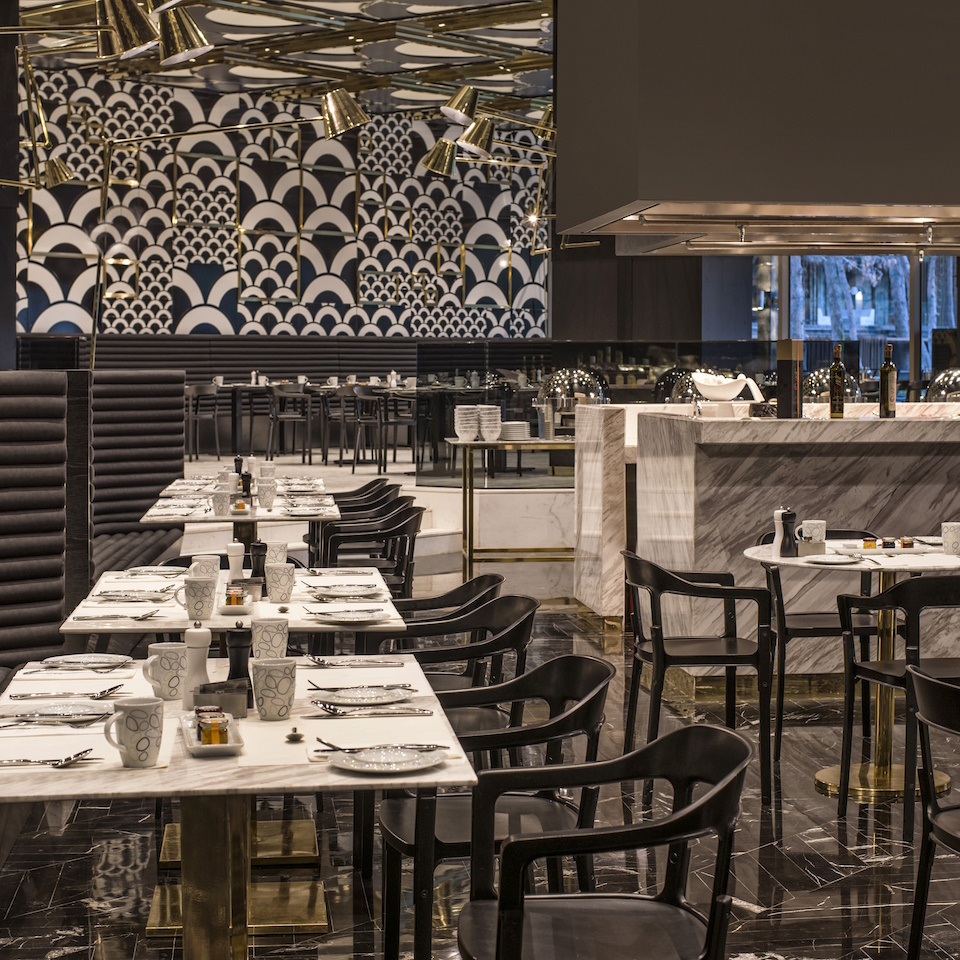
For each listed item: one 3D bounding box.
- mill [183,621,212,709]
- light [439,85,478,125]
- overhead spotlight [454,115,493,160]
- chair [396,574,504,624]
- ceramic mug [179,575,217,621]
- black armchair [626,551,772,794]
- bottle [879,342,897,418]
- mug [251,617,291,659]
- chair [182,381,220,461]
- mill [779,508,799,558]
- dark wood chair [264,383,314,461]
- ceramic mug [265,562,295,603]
[{"bbox_3d":[-0.505,0.333,3.582,0.054,0.156,0.054,0,3,0],"label":"mill"},{"bbox_3d":[-0.118,-2.308,12.300,0.235,0.190,0.235,29,-4,-13],"label":"light"},{"bbox_3d":[-0.029,-2.146,12.500,0.230,0.220,0.230,20,-2,0],"label":"overhead spotlight"},{"bbox_3d":[-0.158,0.661,5.659,0.480,0.760,0.530,-1,3,-6],"label":"chair"},{"bbox_3d":[-0.675,0.282,4.731,0.100,0.096,0.075,-1,3,-14],"label":"ceramic mug"},{"bbox_3d":[0.654,0.602,6.292,0.455,0.765,0.525,0,3,-5],"label":"black armchair"},{"bbox_3d":[1.709,-0.415,8.380,0.071,0.314,0.071,0,3,0],"label":"bottle"},{"bbox_3d":[-0.425,0.334,4.059,0.080,0.097,0.100,-1,3,-3],"label":"mug"},{"bbox_3d":[-2.862,-0.565,19.628,0.480,0.760,0.530,2,4,40],"label":"chair"},{"bbox_3d":[0.960,0.162,6.212,0.053,0.151,0.053,0,3,0],"label":"mill"},{"bbox_3d":[-1.819,-0.537,18.979,0.480,0.760,0.530,-1,3,-15],"label":"dark wood chair"},{"bbox_3d":[-0.524,0.269,5.230,0.080,0.097,0.100,0,3,0],"label":"ceramic mug"}]

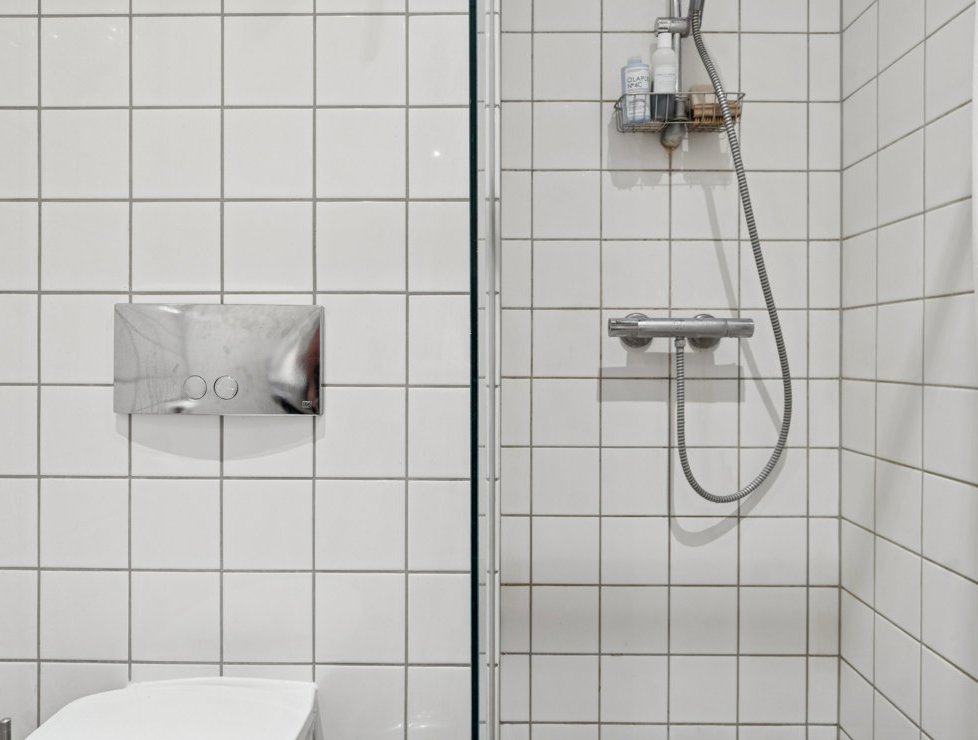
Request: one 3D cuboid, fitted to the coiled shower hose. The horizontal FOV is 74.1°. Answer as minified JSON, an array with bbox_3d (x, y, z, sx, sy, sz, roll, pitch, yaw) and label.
[{"bbox_3d":[0.508,-0.227,1.335,0.240,1.010,0.080,0,0,0],"label":"coiled shower hose"}]

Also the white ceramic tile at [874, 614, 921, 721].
[{"bbox_3d":[0.775,0.561,1.223,0.010,0.149,0.146,0,0,1],"label":"white ceramic tile"}]

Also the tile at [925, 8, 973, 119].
[{"bbox_3d":[0.771,-0.504,1.069,0.010,0.149,0.146,0,0,1],"label":"tile"}]

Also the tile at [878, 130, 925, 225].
[{"bbox_3d":[0.765,-0.352,1.200,0.010,0.147,0.143,0,0,1],"label":"tile"}]

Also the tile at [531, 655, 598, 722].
[{"bbox_3d":[0.165,0.691,1.410,0.146,0.146,0.010,0,0,0],"label":"tile"}]

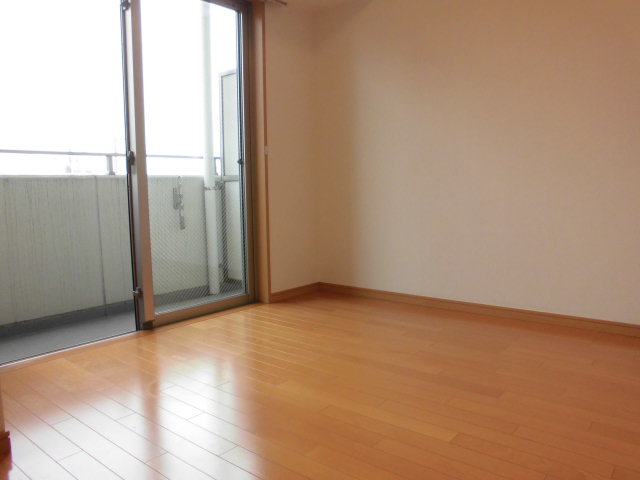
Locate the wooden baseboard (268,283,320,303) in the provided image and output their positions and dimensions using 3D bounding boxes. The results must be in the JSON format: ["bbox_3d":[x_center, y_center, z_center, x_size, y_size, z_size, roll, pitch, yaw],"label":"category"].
[{"bbox_3d":[-0.175,0.383,3.550,0.018,0.067,0.540,4,7,40],"label":"wooden baseboard"}]

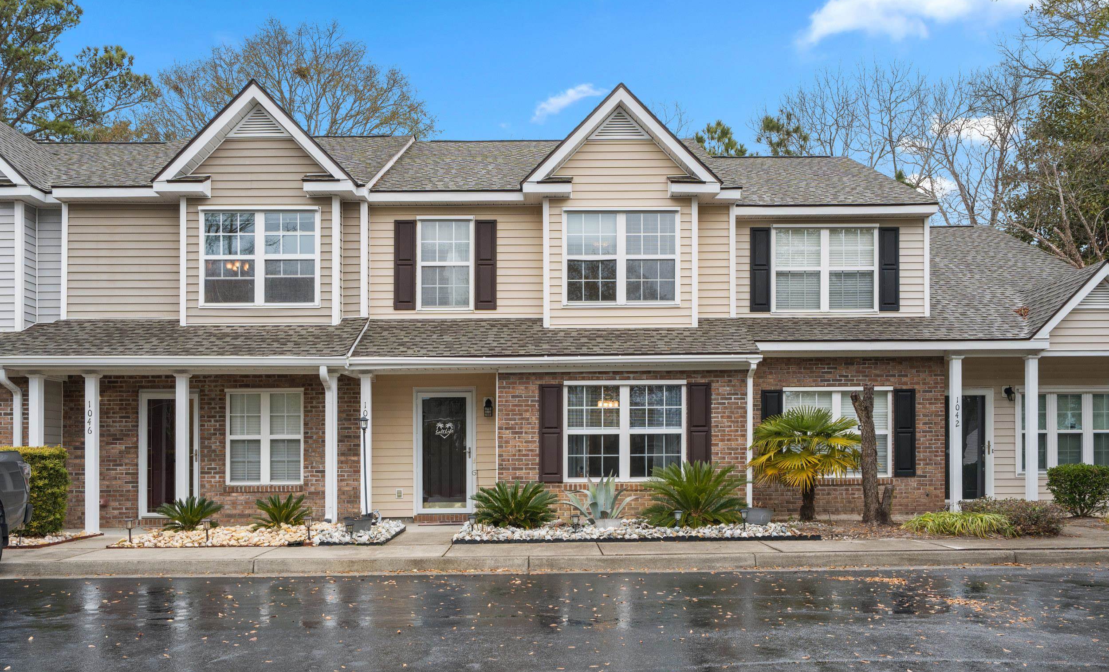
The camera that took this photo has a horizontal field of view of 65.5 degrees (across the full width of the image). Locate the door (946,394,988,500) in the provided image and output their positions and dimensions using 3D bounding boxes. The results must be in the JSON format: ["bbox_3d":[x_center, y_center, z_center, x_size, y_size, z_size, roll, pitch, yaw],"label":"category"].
[{"bbox_3d":[7.269,1.982,15.250,0.820,1.950,0.070,0,-2,0],"label":"door"}]

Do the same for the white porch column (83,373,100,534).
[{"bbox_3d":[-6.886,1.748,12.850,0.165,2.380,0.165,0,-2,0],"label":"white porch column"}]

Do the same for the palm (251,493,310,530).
[{"bbox_3d":[-4.117,2.639,12.950,0.880,0.560,0.820,0,-2,0],"label":"palm"}]

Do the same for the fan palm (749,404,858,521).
[{"bbox_3d":[4.049,2.058,13.900,1.820,1.850,1.700,0,-1,-2],"label":"fan palm"}]

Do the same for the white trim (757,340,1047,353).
[{"bbox_3d":[5.485,0.166,13.800,4.870,0.150,0.070,0,-2,0],"label":"white trim"}]

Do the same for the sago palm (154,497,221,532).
[{"bbox_3d":[-5.341,2.599,12.600,1.000,0.510,0.900,0,-1,-2],"label":"sago palm"}]

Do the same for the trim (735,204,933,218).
[{"bbox_3d":[4.830,-2.163,14.860,3.550,0.160,0.070,0,-2,0],"label":"trim"}]

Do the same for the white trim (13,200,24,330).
[{"bbox_3d":[-8.566,-1.130,13.810,0.120,2.090,0.100,0,-2,0],"label":"white trim"}]

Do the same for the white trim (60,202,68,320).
[{"bbox_3d":[-7.988,-1.220,14.050,0.110,1.920,0.100,0,-1,-2],"label":"white trim"}]

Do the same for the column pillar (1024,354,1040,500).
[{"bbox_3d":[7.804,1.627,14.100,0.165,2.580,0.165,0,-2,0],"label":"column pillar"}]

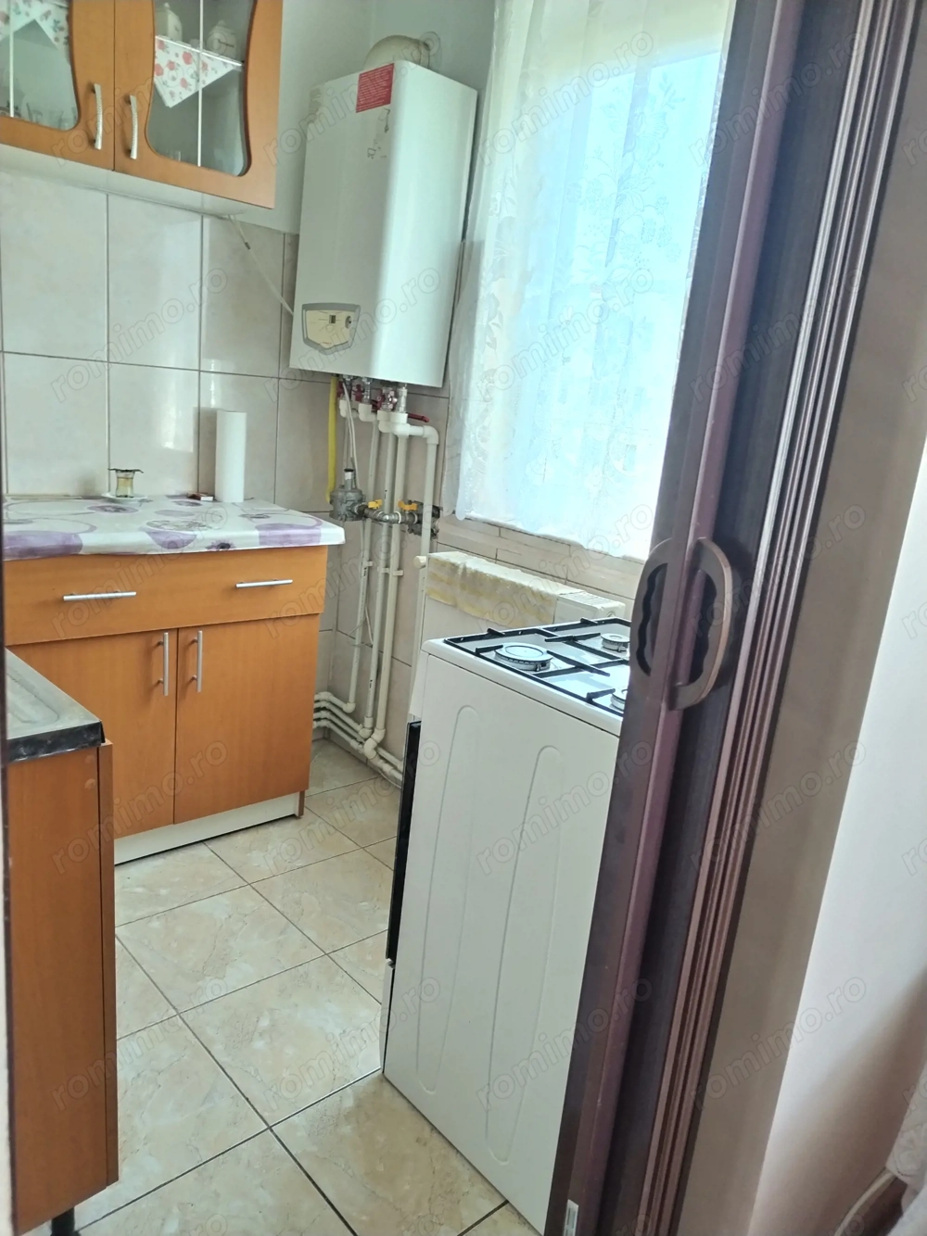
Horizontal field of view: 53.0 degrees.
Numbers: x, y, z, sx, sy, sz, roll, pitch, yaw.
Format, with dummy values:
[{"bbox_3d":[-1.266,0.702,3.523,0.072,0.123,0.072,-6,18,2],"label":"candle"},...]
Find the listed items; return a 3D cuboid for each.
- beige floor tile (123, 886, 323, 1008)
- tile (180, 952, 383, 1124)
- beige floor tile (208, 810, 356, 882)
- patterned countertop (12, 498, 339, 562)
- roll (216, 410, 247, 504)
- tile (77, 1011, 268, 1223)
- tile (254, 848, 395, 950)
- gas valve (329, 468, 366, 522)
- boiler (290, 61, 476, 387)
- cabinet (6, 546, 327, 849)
[{"bbox_3d":[-0.541,0.721,2.049,0.342,0.010,0.342,-7,20,-41],"label":"beige floor tile"},{"bbox_3d":[-0.313,0.807,1.806,0.342,0.010,0.342,-7,20,-41],"label":"tile"},{"bbox_3d":[-0.513,0.601,2.521,0.342,0.010,0.342,-7,20,-41],"label":"beige floor tile"},{"bbox_3d":[-0.798,-0.233,2.287,0.866,0.043,0.531,-7,20,-41],"label":"patterned countertop"},{"bbox_3d":[-0.658,-0.457,2.627,0.078,0.249,0.078,5,14,-1],"label":"roll"},{"bbox_3d":[-0.569,0.841,1.577,0.342,0.010,0.342,-7,20,-41],"label":"tile"},{"bbox_3d":[-0.285,0.688,2.278,0.342,0.010,0.342,-7,20,-41],"label":"tile"},{"bbox_3d":[-0.341,-0.364,2.746,0.100,0.155,0.115,-7,19,-41],"label":"gas valve"},{"bbox_3d":[-0.235,-1.030,2.519,0.254,0.734,0.392,-7,20,-41],"label":"boiler"},{"bbox_3d":[-0.842,0.177,2.393,0.797,0.809,0.486,-7,20,-41],"label":"cabinet"}]

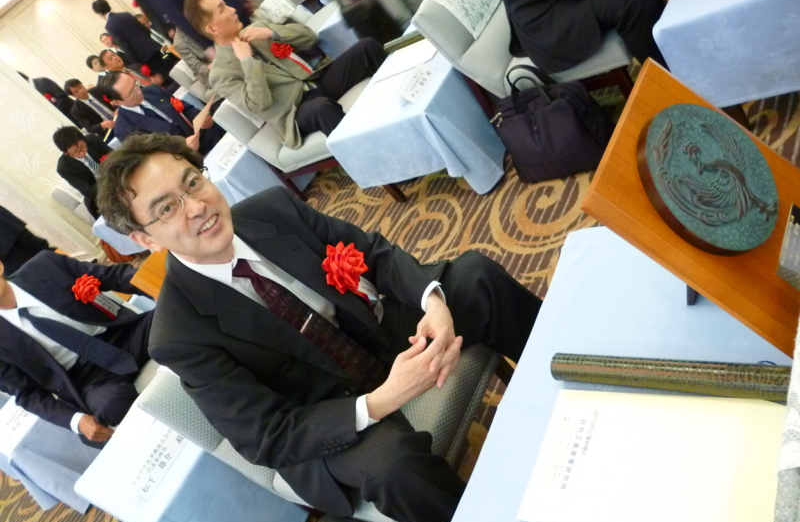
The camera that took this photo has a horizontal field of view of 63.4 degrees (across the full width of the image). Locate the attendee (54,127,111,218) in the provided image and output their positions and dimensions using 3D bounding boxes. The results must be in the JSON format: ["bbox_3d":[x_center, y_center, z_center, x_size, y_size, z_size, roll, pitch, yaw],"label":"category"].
[{"bbox_3d":[-2.106,-0.581,4.805,0.720,1.020,0.530,2,51,51],"label":"attendee"}]

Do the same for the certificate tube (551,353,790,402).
[{"bbox_3d":[0.400,0.169,0.943,0.400,0.047,0.047,-5,46,47],"label":"certificate tube"}]

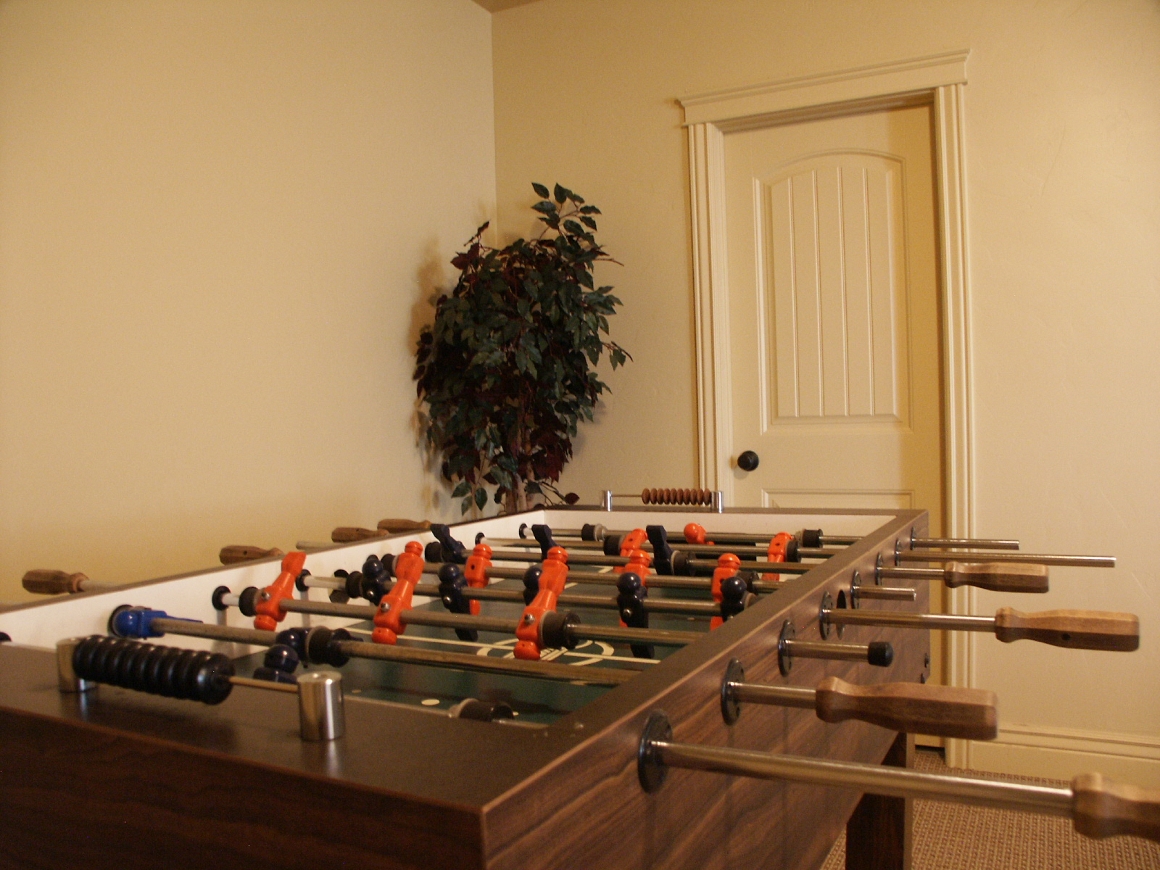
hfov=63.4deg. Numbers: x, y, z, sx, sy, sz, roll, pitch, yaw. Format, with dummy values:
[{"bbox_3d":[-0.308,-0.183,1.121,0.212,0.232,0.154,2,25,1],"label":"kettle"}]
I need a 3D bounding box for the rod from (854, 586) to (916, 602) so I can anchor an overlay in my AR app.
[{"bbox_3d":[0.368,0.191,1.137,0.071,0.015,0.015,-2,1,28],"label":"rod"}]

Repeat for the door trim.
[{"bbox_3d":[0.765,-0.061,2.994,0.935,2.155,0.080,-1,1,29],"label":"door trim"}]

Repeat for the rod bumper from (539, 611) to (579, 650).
[{"bbox_3d":[-0.022,0.205,0.985,0.026,0.038,0.038,-2,1,29],"label":"rod bumper"}]

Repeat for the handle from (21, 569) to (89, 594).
[{"bbox_3d":[-0.797,0.224,1.424,0.126,0.036,0.036,-1,1,31],"label":"handle"}]

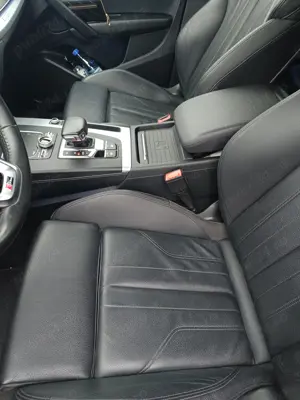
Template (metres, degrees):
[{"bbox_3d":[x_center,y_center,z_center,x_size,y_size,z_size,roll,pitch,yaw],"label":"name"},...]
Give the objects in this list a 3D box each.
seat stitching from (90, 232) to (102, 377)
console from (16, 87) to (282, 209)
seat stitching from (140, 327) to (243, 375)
[{"bbox_3d":[-0.112,0.194,0.590,0.014,0.012,0.318,6,46,-12],"label":"seat stitching"},{"bbox_3d":[-0.039,-0.138,0.818,0.824,0.288,0.258,-3,47,-2],"label":"console"},{"bbox_3d":[0.091,0.297,0.555,0.234,0.014,0.088,6,46,-12],"label":"seat stitching"}]

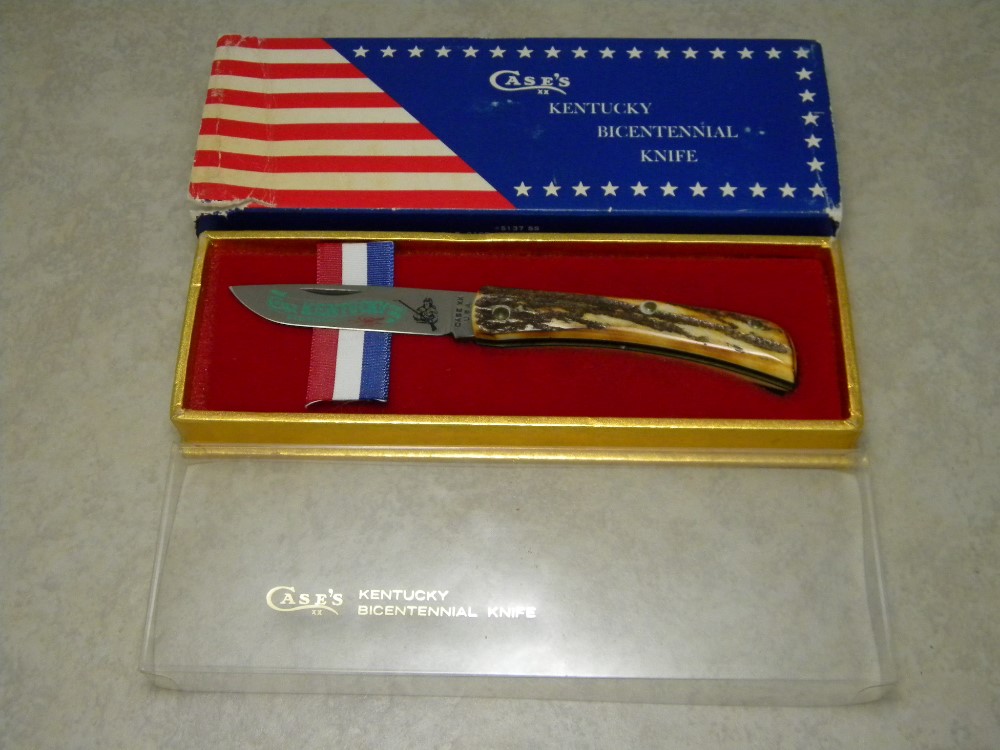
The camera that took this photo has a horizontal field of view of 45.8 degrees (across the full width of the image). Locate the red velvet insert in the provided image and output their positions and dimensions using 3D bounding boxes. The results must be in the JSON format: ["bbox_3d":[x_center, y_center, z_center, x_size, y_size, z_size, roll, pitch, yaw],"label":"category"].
[{"bbox_3d":[0.005,-0.011,0.341,0.183,0.011,0.056,1,64,1],"label":"red velvet insert"}]

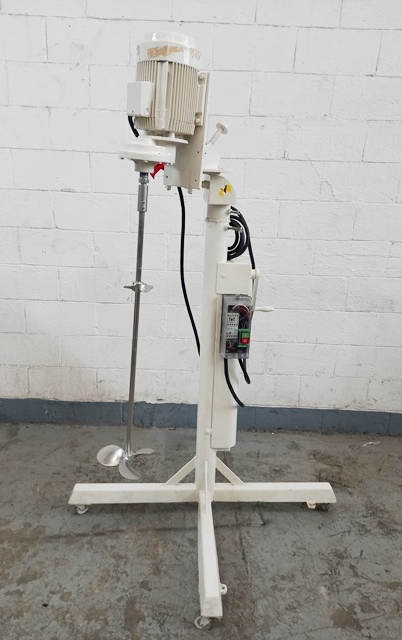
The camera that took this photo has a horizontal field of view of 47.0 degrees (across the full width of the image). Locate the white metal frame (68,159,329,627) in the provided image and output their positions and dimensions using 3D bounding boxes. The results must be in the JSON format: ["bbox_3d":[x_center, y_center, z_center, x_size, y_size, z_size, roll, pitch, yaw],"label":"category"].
[{"bbox_3d":[0.045,0.174,1.938,1.220,1.500,1.210,1,17,-3],"label":"white metal frame"}]

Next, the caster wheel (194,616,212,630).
[{"bbox_3d":[0.008,1.029,1.590,0.062,0.062,0.036,2,17,-1],"label":"caster wheel"}]

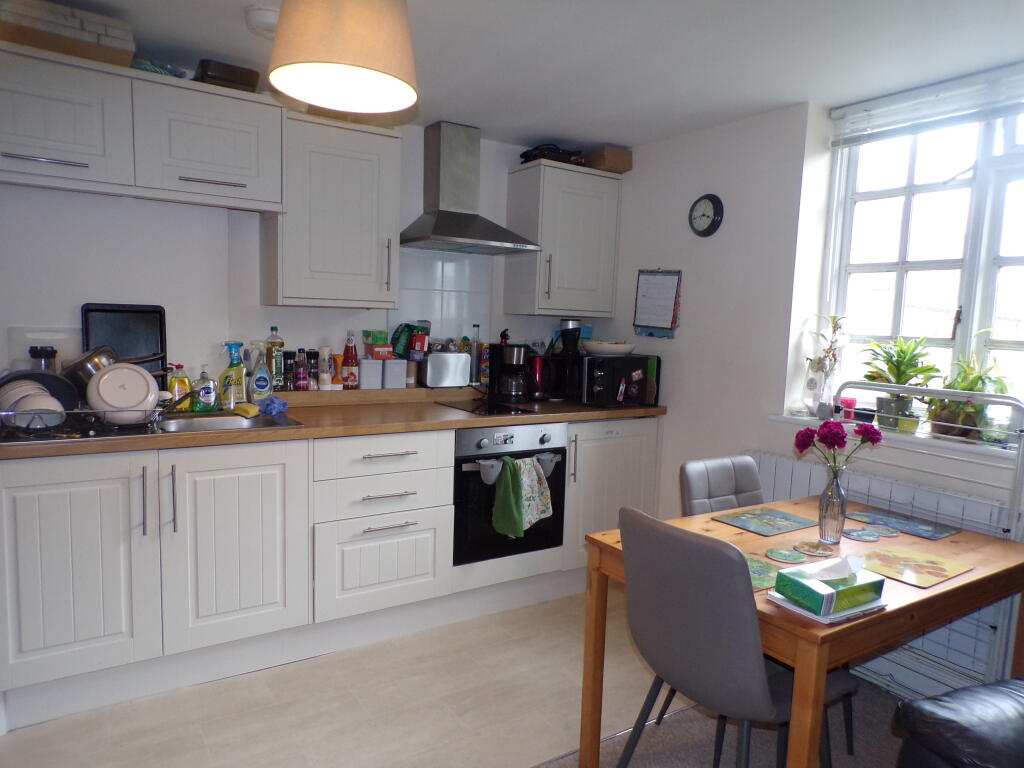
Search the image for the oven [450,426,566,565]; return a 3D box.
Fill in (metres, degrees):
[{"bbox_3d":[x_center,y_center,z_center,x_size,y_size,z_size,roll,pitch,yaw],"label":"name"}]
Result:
[{"bbox_3d":[-0.134,0.458,3.373,0.594,0.588,0.580,-2,6,-33],"label":"oven"}]

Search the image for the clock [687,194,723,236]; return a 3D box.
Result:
[{"bbox_3d":[0.913,-0.791,3.335,0.045,0.200,0.200,-2,6,-33],"label":"clock"}]

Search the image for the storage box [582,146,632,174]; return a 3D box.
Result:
[{"bbox_3d":[0.485,-1.184,3.798,0.193,0.098,0.268,-1,5,-34],"label":"storage box"}]

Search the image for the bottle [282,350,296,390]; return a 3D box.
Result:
[{"bbox_3d":[-0.997,-0.056,3.192,0.054,0.172,0.054,-2,6,-33],"label":"bottle"}]

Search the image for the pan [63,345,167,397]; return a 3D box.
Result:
[{"bbox_3d":[-1.455,-0.049,2.598,0.370,0.190,0.090,-9,36,-24],"label":"pan"}]

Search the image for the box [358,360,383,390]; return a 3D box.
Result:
[{"bbox_3d":[-0.683,-0.049,3.412,0.110,0.143,0.105,-2,6,-33],"label":"box"}]

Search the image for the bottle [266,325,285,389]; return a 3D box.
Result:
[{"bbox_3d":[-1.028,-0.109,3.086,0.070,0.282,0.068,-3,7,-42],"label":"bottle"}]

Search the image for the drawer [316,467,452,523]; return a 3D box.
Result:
[{"bbox_3d":[-0.612,0.420,3.011,0.600,0.162,0.490,-2,6,-33],"label":"drawer"}]

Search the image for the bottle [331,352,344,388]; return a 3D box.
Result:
[{"bbox_3d":[-0.809,-0.053,3.317,0.055,0.166,0.055,-2,6,-33],"label":"bottle"}]

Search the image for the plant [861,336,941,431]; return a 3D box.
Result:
[{"bbox_3d":[1.514,-0.007,2.760,0.290,0.354,0.300,-2,6,-33],"label":"plant"}]

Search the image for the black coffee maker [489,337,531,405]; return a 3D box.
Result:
[{"bbox_3d":[0.004,-0.056,3.668,0.160,0.294,0.205,-2,6,-33],"label":"black coffee maker"}]

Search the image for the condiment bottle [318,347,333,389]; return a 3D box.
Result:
[{"bbox_3d":[-0.865,-0.071,3.294,0.060,0.196,0.050,-1,5,-34],"label":"condiment bottle"}]

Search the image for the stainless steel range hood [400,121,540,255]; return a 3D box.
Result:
[{"bbox_3d":[-0.214,-0.945,3.422,0.595,0.595,0.420,-2,6,-33],"label":"stainless steel range hood"}]

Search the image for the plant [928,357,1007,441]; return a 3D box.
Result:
[{"bbox_3d":[1.643,0.049,2.561,0.210,0.285,0.240,-2,6,-34],"label":"plant"}]

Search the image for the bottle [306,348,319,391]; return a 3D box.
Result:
[{"bbox_3d":[-0.918,-0.067,3.277,0.055,0.187,0.055,-1,5,-34],"label":"bottle"}]

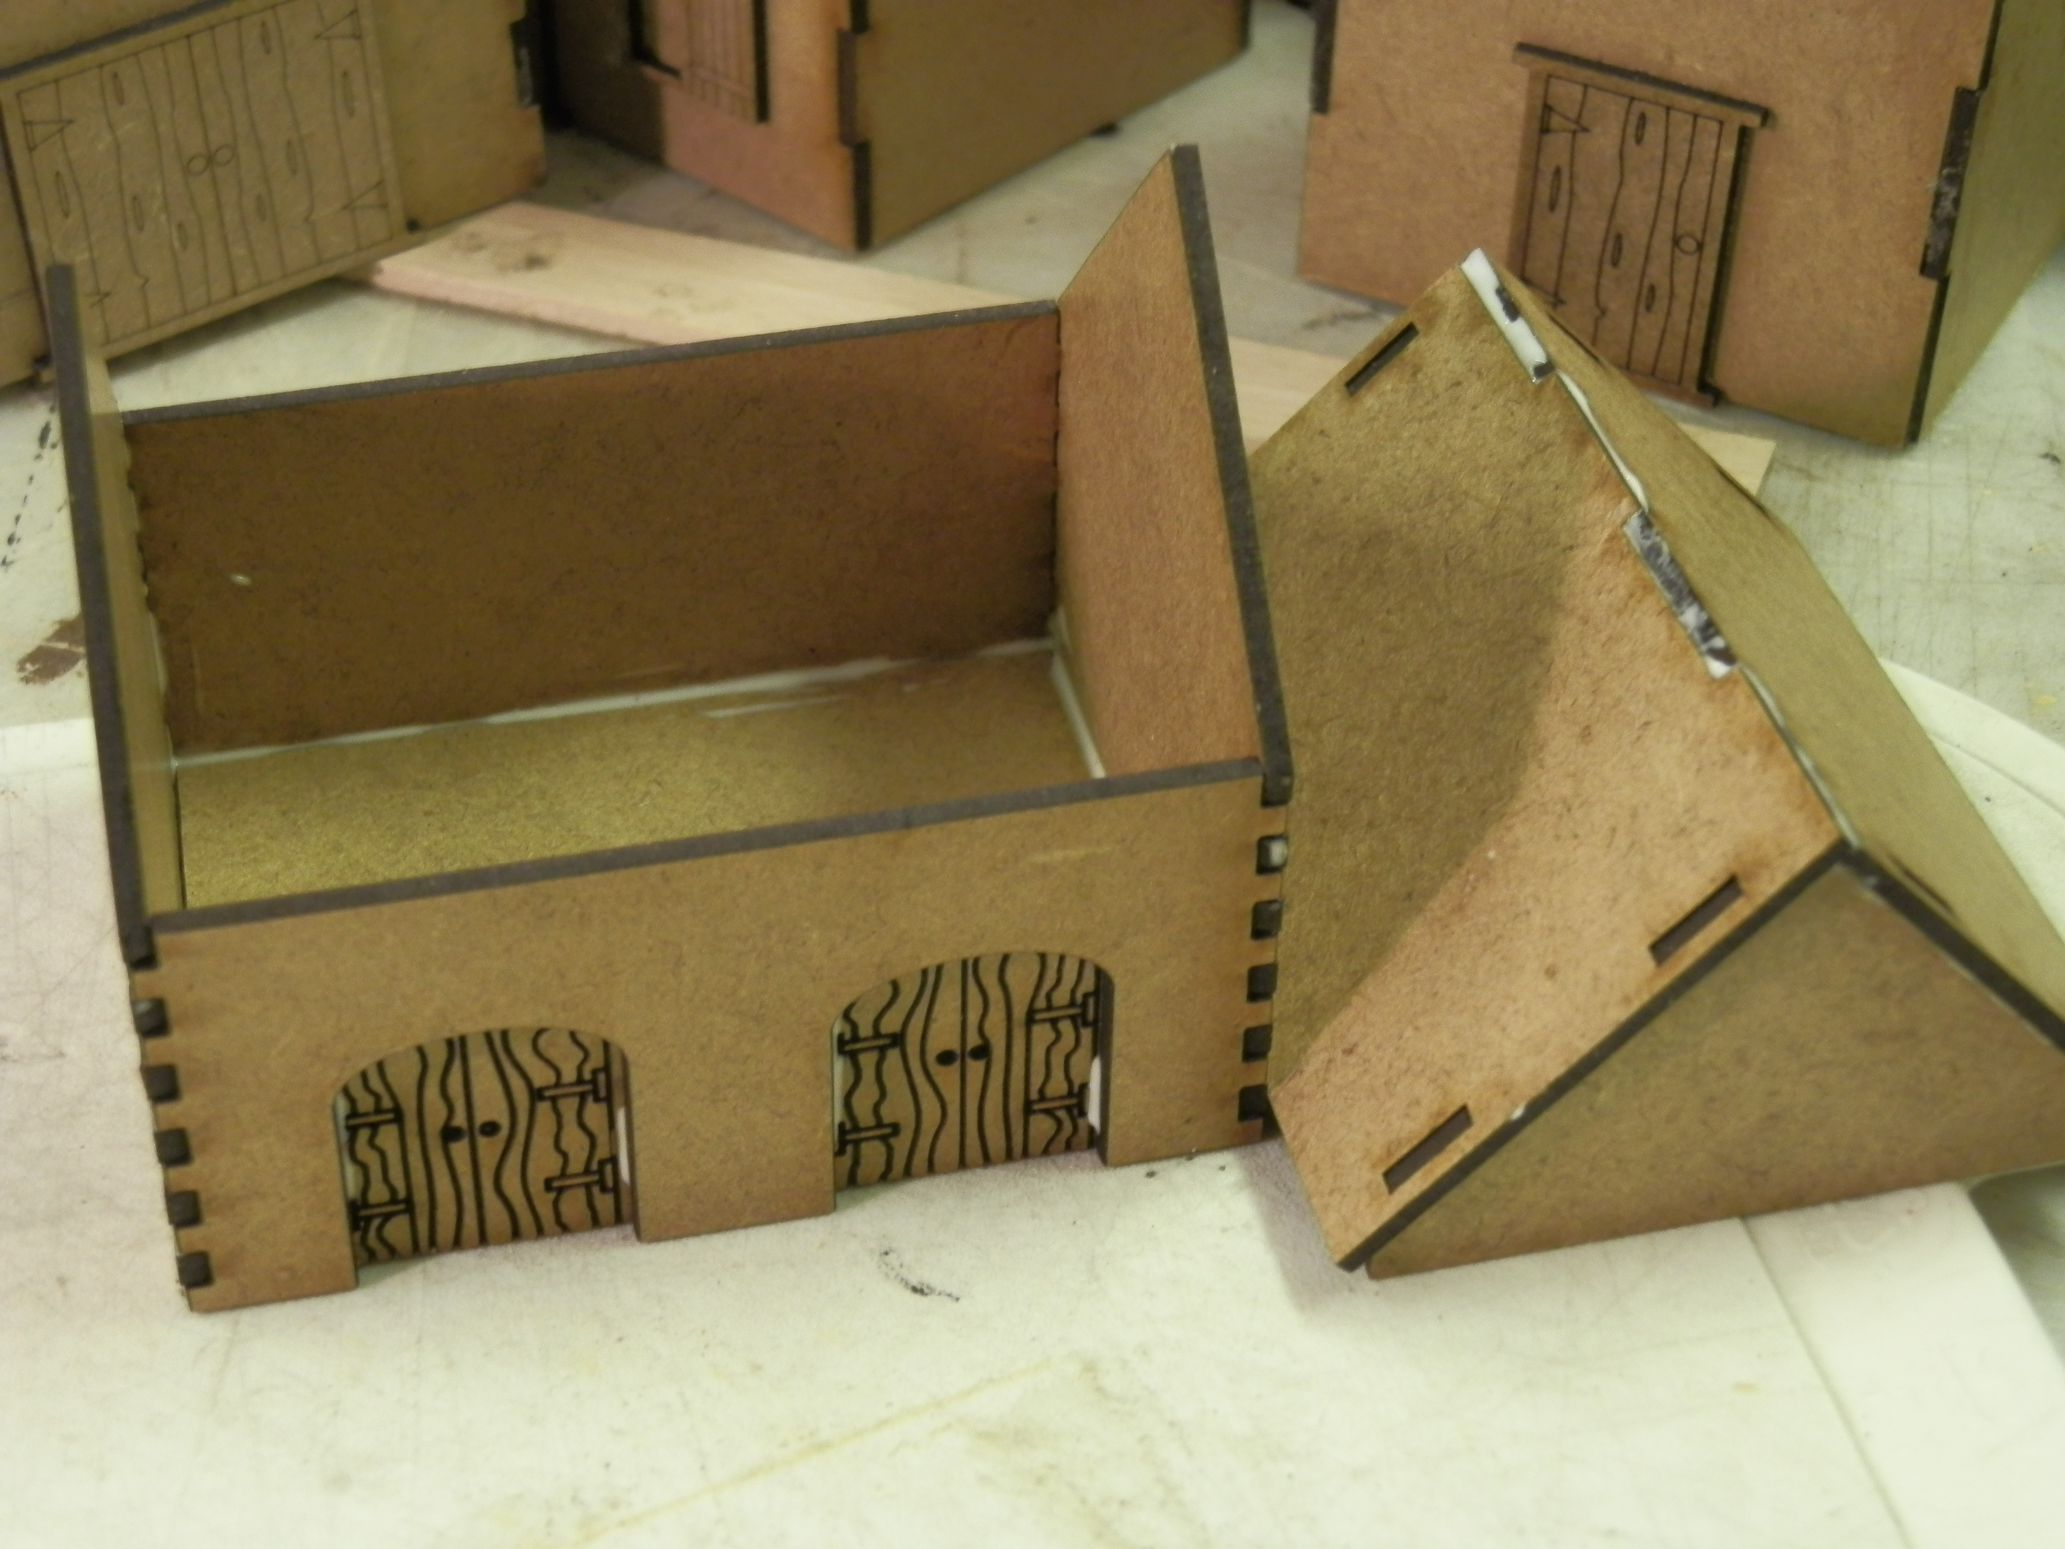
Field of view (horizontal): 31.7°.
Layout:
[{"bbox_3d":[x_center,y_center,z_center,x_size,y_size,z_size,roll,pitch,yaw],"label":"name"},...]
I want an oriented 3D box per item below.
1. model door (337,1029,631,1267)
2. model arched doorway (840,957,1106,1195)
[{"bbox_3d":[-0.040,0.026,0.268,0.021,0.024,0.003,-8,41,-11],"label":"model door"},{"bbox_3d":[-0.005,0.021,0.274,0.021,0.024,0.003,-8,41,-11],"label":"model arched doorway"}]

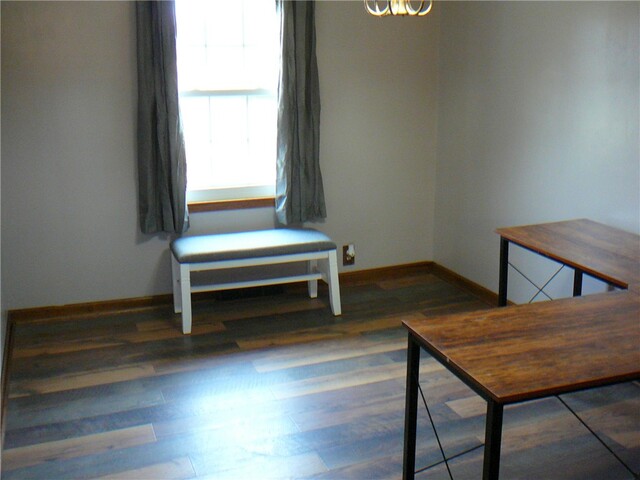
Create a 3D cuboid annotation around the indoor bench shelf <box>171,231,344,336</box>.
[{"bbox_3d":[-0.396,0.222,3.962,0.975,0.487,0.405,-5,16,-20],"label":"indoor bench shelf"}]

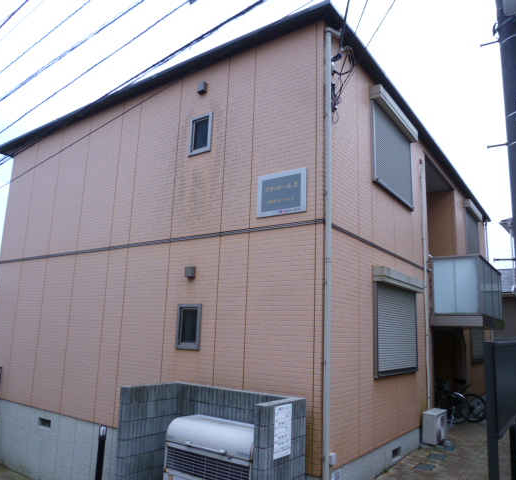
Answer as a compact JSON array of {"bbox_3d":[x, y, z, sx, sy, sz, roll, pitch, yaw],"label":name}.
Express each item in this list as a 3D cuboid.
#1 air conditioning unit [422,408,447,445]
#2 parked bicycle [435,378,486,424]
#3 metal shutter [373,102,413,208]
[{"bbox_3d":[3.172,3.335,7.988,0.260,0.510,0.750,-6,-14,35],"label":"air conditioning unit"},{"bbox_3d":[4.541,3.706,10.513,1.750,1.000,0.580,-6,-14,35],"label":"parked bicycle"},{"bbox_3d":[2.382,-1.430,7.813,0.080,1.310,1.950,-6,-14,35],"label":"metal shutter"}]

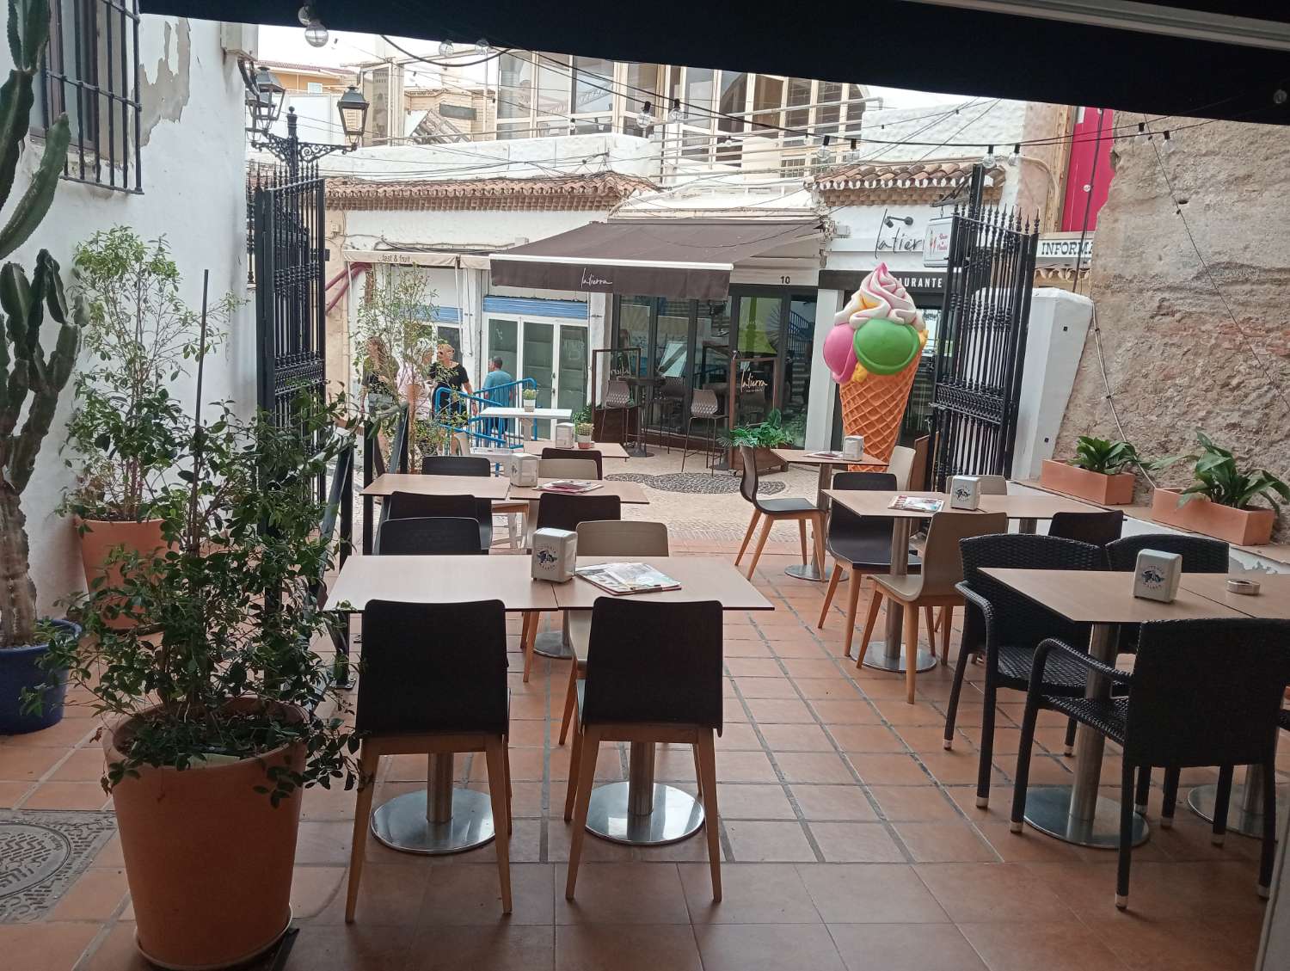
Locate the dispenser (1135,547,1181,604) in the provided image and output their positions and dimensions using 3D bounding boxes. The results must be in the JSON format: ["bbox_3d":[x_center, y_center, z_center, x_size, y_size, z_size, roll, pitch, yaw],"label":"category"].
[{"bbox_3d":[1.591,0.280,3.242,0.105,0.140,0.088,10,12,36],"label":"dispenser"}]

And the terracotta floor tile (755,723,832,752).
[{"bbox_3d":[0.567,0.953,3.924,0.245,0.015,0.253,2,9,-5],"label":"terracotta floor tile"}]

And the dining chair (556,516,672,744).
[{"bbox_3d":[-0.052,0.565,3.513,0.440,0.820,0.480,1,9,-10],"label":"dining chair"}]

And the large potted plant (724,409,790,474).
[{"bbox_3d":[1.416,-0.556,13.038,0.500,0.770,0.760,12,13,44],"label":"large potted plant"}]

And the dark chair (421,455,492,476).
[{"bbox_3d":[-0.875,0.303,4.914,0.440,0.820,0.480,1,9,-13],"label":"dark chair"}]

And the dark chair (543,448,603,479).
[{"bbox_3d":[-0.422,0.164,5.873,0.435,0.815,0.500,2,9,-6],"label":"dark chair"}]

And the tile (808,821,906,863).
[{"bbox_3d":[0.639,1.081,3.158,0.245,0.010,0.240,2,10,-6],"label":"tile"}]

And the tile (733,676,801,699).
[{"bbox_3d":[0.517,0.870,4.465,0.250,0.015,0.250,2,9,-6],"label":"tile"}]

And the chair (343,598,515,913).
[{"bbox_3d":[-0.554,0.652,2.802,0.440,0.820,0.480,1,9,-8],"label":"chair"}]

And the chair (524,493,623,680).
[{"bbox_3d":[-0.300,0.389,4.527,0.435,0.815,0.500,2,9,-6],"label":"chair"}]

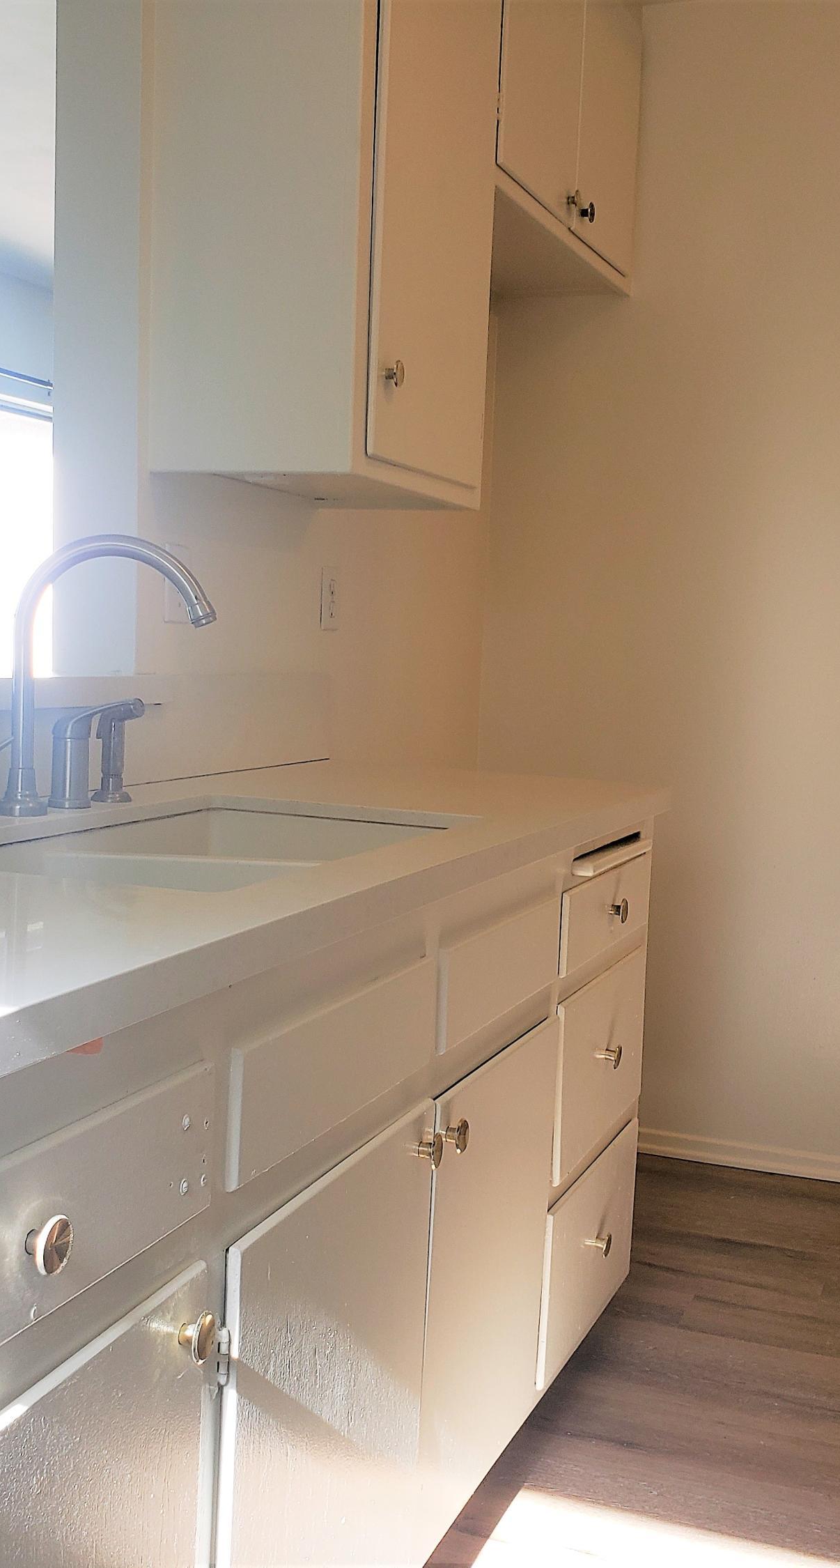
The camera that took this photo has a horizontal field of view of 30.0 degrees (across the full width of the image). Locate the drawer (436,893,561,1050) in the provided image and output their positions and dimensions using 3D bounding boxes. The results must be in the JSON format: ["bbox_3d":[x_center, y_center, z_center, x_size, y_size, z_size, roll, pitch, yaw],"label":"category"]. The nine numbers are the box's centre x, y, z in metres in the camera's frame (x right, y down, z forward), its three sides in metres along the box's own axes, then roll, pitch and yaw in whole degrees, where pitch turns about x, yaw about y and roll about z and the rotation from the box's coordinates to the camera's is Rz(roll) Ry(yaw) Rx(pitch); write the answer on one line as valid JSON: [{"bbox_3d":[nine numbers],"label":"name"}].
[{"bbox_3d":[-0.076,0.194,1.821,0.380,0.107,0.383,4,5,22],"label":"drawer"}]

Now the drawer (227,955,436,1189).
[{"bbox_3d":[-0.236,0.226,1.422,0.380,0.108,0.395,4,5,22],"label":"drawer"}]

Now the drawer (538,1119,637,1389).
[{"bbox_3d":[0.052,0.630,2.267,0.420,0.234,0.447,4,5,22],"label":"drawer"}]

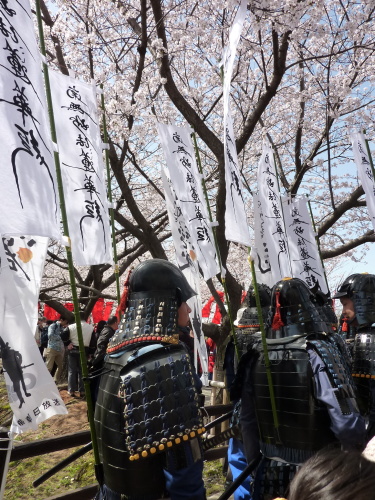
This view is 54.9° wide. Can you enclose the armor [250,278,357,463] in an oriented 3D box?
[{"bbox_3d":[0.580,0.587,1.820,0.520,0.860,0.400,-5,-10,30],"label":"armor"}]

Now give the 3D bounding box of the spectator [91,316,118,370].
[{"bbox_3d":[-1.322,1.871,5.750,0.460,1.630,0.500,8,-12,-41],"label":"spectator"}]

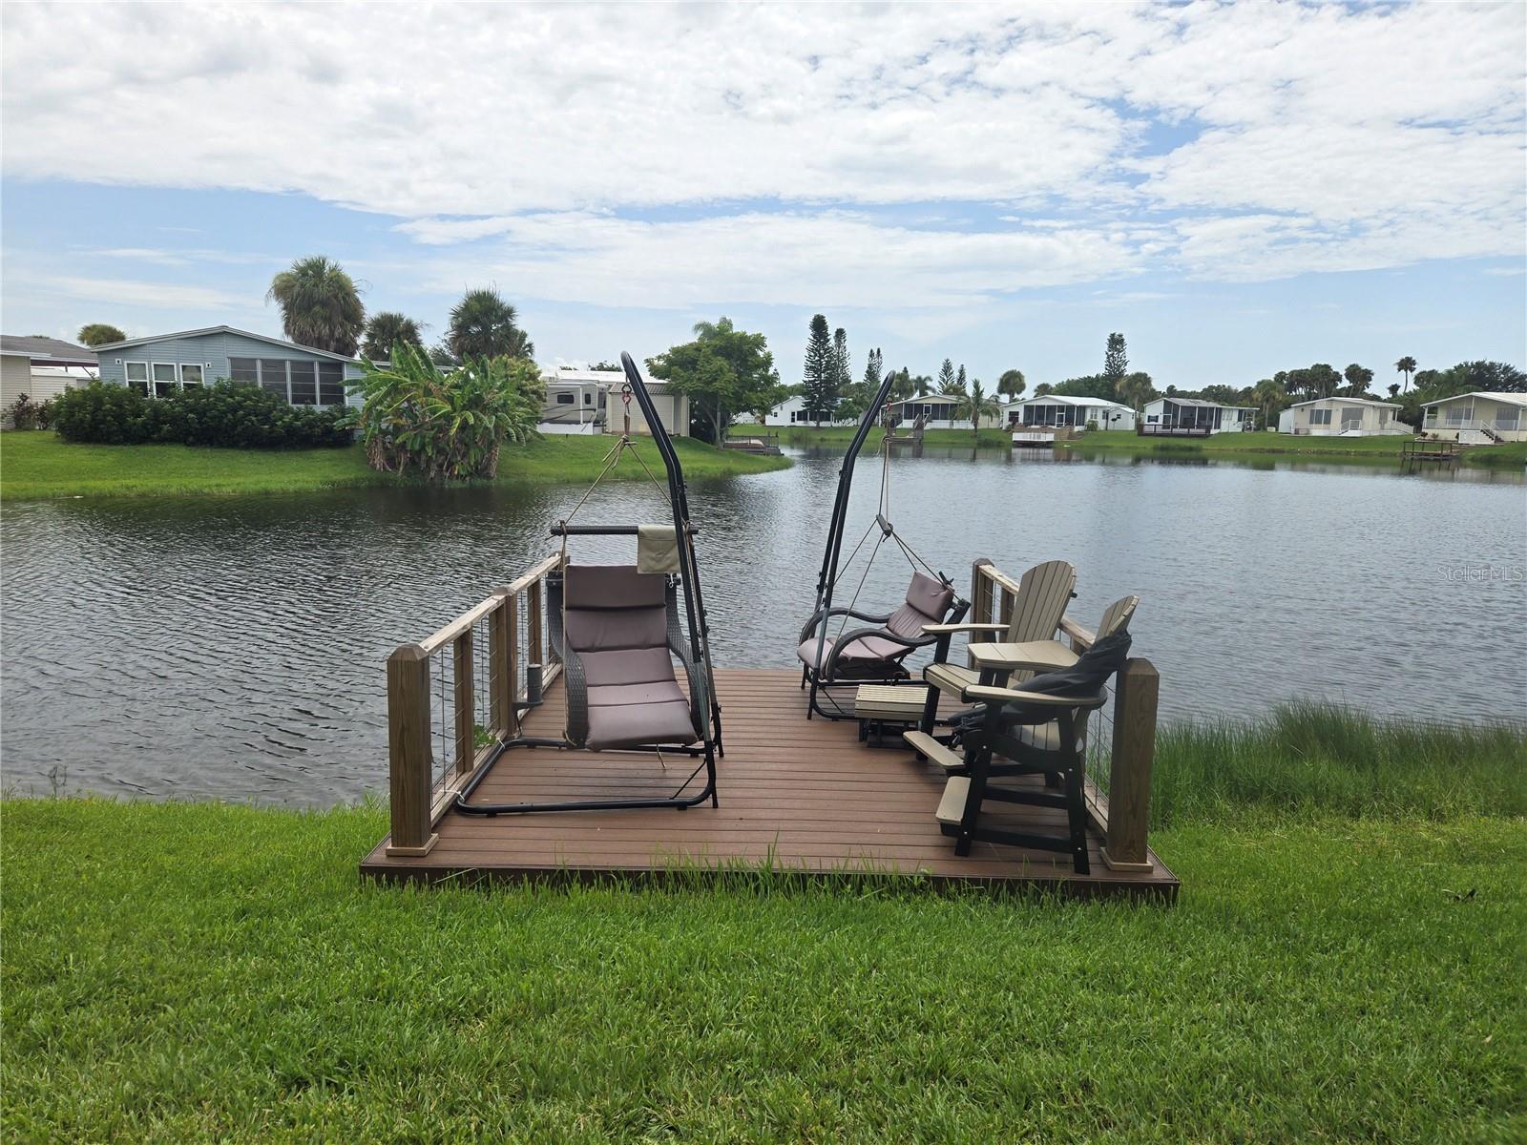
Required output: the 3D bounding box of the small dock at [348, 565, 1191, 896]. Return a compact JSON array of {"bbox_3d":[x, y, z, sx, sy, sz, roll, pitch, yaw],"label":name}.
[{"bbox_3d":[0.047,0.656,6.301,3.649,1.100,3.684,1,9,0],"label":"small dock"}]

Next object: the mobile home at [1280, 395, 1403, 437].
[{"bbox_3d":[56.845,-15.403,100.730,9.200,3.608,11.500,8,11,38],"label":"mobile home"}]

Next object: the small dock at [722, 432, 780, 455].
[{"bbox_3d":[-0.715,-8.089,64.000,3.700,1.300,3.000,1,9,0],"label":"small dock"}]

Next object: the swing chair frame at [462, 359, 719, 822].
[{"bbox_3d":[-0.894,0.010,5.484,1.400,2.340,1.130,1,9,-4],"label":"swing chair frame"}]

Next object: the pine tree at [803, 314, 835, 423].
[{"bbox_3d":[5.908,-22.255,111.920,3.551,12.400,3.551,1,9,0],"label":"pine tree"}]

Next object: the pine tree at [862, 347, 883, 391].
[{"bbox_3d":[17.213,-29.536,160.000,3.500,11.800,3.500,1,9,0],"label":"pine tree"}]

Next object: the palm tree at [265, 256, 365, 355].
[{"bbox_3d":[-19.748,-10.027,45.055,4.060,7.801,4.060,1,9,0],"label":"palm tree"}]

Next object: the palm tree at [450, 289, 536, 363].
[{"bbox_3d":[-13.472,-10.379,50.044,4.048,7.205,4.048,1,9,0],"label":"palm tree"}]

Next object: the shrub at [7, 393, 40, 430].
[{"bbox_3d":[-27.725,-6.021,38.092,1.129,1.418,1.129,1,9,0],"label":"shrub"}]

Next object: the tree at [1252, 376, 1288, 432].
[{"bbox_3d":[53.792,-17.934,108.414,3.506,5.716,3.506,1,9,0],"label":"tree"}]

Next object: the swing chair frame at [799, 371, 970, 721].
[{"bbox_3d":[0.978,-0.200,7.029,1.340,2.340,1.140,1,9,0],"label":"swing chair frame"}]

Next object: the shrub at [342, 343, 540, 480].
[{"bbox_3d":[-11.768,-5.895,37.000,6.800,4.900,5.000,1,9,0],"label":"shrub"}]

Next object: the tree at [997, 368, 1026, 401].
[{"bbox_3d":[32.360,-22.582,132.000,3.700,7.600,3.700,1,9,0],"label":"tree"}]

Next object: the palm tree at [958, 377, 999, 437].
[{"bbox_3d":[20.988,-16.226,100.000,4.100,5.700,4.100,1,9,0],"label":"palm tree"}]

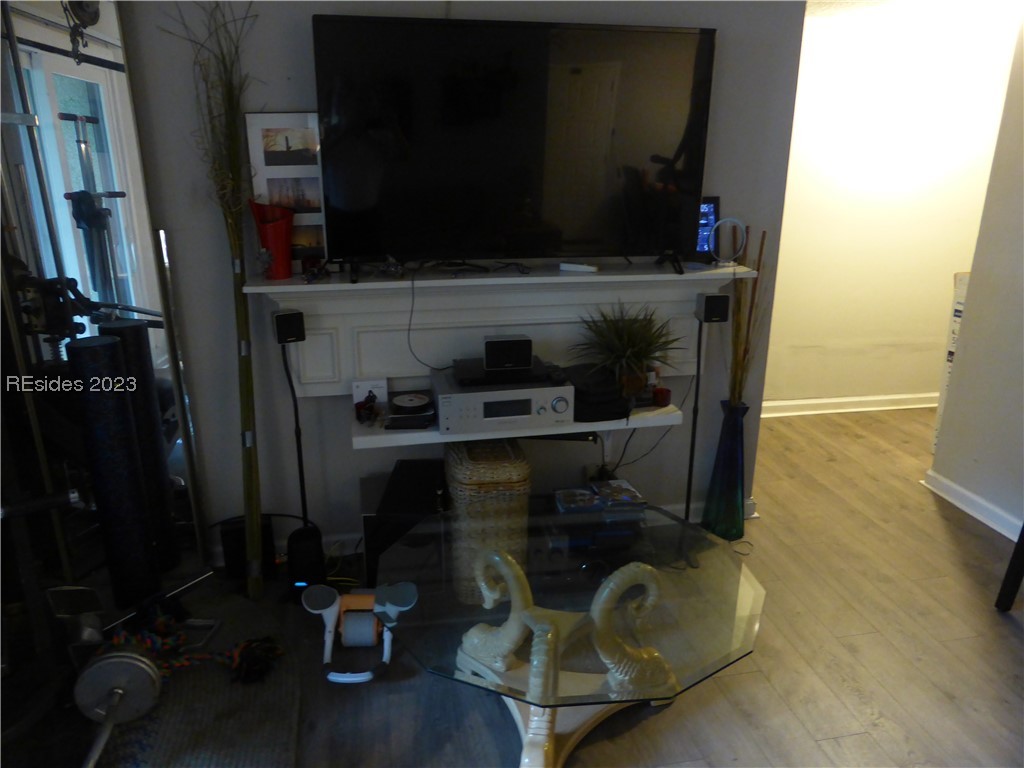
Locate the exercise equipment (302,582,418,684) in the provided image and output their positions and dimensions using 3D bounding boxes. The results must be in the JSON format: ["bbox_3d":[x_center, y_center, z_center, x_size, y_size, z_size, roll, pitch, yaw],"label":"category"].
[{"bbox_3d":[-0.449,0.721,2.209,0.325,0.175,0.290,0,17,0],"label":"exercise equipment"}]

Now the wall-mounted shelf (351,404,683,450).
[{"bbox_3d":[0.013,0.111,2.580,1.105,0.042,0.285,-3,17,-10],"label":"wall-mounted shelf"}]

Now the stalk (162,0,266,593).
[{"bbox_3d":[-0.843,-0.185,2.322,0.270,1.840,0.250,-3,17,-10],"label":"stalk"}]

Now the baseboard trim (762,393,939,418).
[{"bbox_3d":[2.007,0.118,4.335,1.220,0.087,0.018,-3,17,-10],"label":"baseboard trim"}]

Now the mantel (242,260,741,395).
[{"bbox_3d":[-0.008,-0.166,2.502,1.635,0.420,0.260,-3,17,-10],"label":"mantel"}]

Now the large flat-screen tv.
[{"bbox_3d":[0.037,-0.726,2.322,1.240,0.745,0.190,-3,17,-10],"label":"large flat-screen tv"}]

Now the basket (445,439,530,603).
[{"bbox_3d":[-0.095,0.442,2.565,0.265,0.500,0.340,-3,17,-10],"label":"basket"}]

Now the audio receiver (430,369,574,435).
[{"bbox_3d":[-0.041,0.040,2.505,0.435,0.138,0.315,-3,17,-10],"label":"audio receiver"}]

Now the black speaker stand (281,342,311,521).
[{"bbox_3d":[-0.702,0.176,2.396,0.045,0.630,0.040,-3,17,-10],"label":"black speaker stand"}]

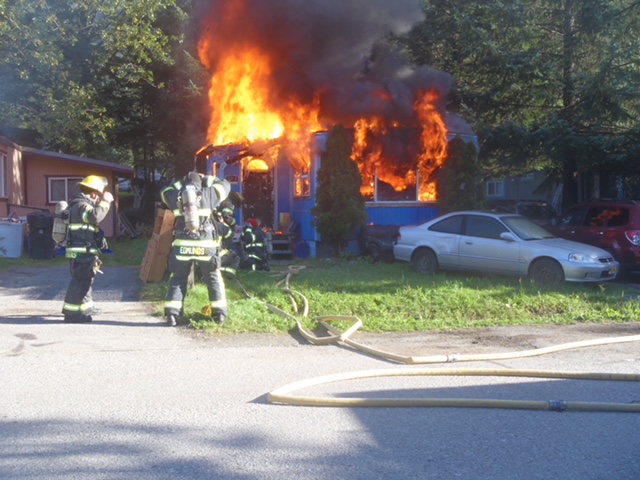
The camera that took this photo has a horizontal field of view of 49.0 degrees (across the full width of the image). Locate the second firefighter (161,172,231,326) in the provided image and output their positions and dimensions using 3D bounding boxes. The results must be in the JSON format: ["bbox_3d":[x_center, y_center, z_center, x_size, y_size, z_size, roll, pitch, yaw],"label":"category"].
[{"bbox_3d":[-1.480,0.110,8.350,0.830,1.820,0.620,0,3,2],"label":"second firefighter"}]

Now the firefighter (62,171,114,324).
[{"bbox_3d":[-2.895,0.110,8.750,0.680,1.830,0.600,-1,4,-12],"label":"firefighter"}]

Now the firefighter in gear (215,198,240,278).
[{"bbox_3d":[-1.620,0.000,11.800,0.750,1.380,0.650,1,3,9],"label":"firefighter in gear"}]

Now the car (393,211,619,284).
[{"bbox_3d":[3.654,0.113,14.309,4.450,1.370,1.700,3,5,41],"label":"car"}]

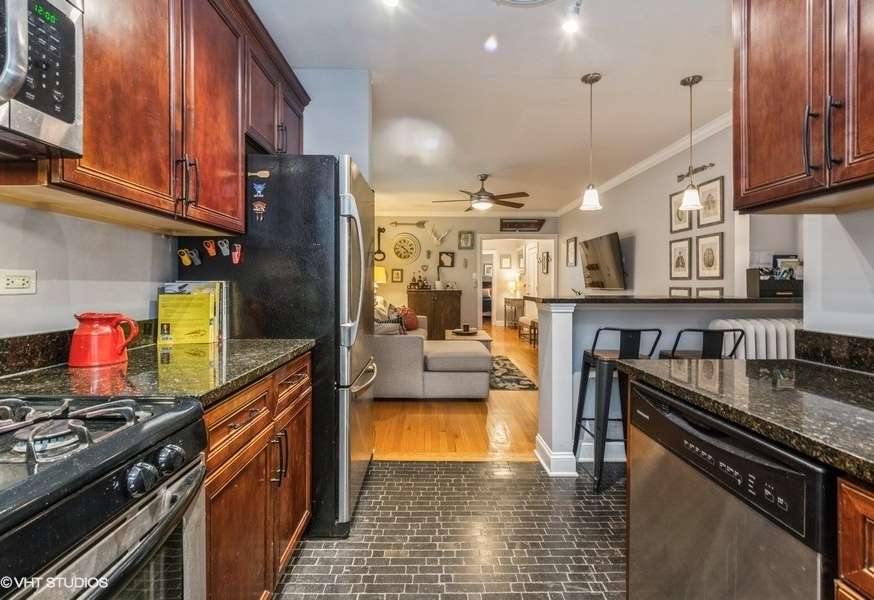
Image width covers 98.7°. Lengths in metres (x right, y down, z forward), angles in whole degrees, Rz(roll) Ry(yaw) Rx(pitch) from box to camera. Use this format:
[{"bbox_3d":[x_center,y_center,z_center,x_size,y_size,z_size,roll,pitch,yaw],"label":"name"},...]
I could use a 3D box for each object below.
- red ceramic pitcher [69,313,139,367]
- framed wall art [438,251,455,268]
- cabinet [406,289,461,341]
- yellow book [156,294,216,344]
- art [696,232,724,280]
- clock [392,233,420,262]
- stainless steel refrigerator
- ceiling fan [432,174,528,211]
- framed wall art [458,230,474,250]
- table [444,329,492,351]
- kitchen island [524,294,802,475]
[{"bbox_3d":[-1.069,0.123,1.216,0.190,0.155,0.145,0,1,-12],"label":"red ceramic pitcher"},{"bbox_3d":[0.192,-0.770,7.180,0.290,0.290,0.030,0,1,-1],"label":"framed wall art"},{"bbox_3d":[-0.046,0.350,6.980,0.980,1.060,0.420,0,1,-1],"label":"cabinet"},{"bbox_3d":[-1.065,0.082,1.600,0.220,0.210,0.025,0,1,-3],"label":"yellow book"},{"bbox_3d":[2.402,-0.375,3.315,0.025,0.405,0.325,0,1,-1],"label":"art"},{"bbox_3d":[-0.602,-1.004,7.170,0.560,0.570,0.050,0,1,-1],"label":"clock"},{"bbox_3d":[-0.773,0.200,2.090,0.830,1.760,0.740,0,1,-1],"label":"stainless steel refrigerator"},{"bbox_3d":[0.608,-1.410,4.920,1.320,0.460,1.320,0,1,-1],"label":"ceiling fan"},{"bbox_3d":[0.549,-1.135,7.180,0.310,0.370,0.030,0,1,-1],"label":"framed wall art"},{"bbox_3d":[0.396,0.724,5.400,0.610,0.440,1.060,0,1,1],"label":"table"},{"bbox_3d":[1.485,0.524,2.467,1.710,1.080,0.435,0,1,-1],"label":"kitchen island"}]

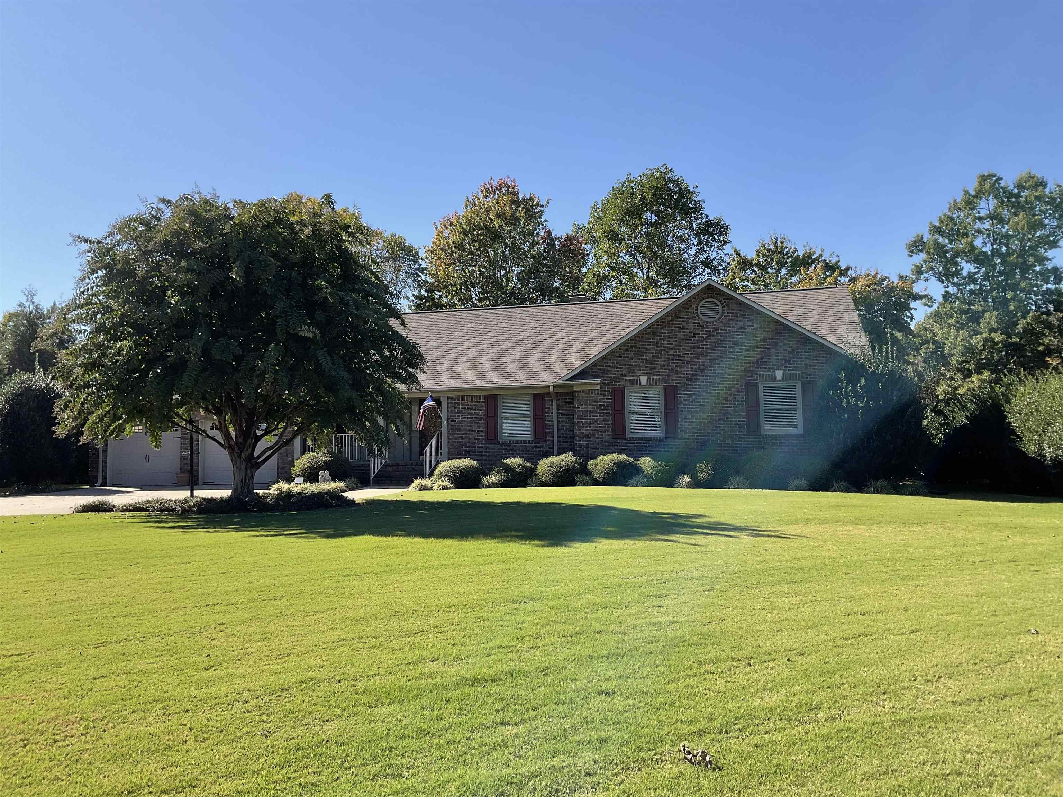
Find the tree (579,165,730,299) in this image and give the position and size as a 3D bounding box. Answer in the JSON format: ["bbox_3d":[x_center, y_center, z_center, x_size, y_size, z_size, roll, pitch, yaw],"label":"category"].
[{"bbox_3d":[5.955,-3.640,43.000,7.150,15.300,7.400,-1,-4,0],"label":"tree"}]

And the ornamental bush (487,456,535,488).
[{"bbox_3d":[-0.563,2.088,25.156,1.340,0.910,1.200,-2,-5,13],"label":"ornamental bush"}]

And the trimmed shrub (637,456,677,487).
[{"bbox_3d":[3.323,1.960,23.753,1.120,0.840,1.150,-2,-5,13],"label":"trimmed shrub"}]

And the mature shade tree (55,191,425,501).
[{"bbox_3d":[-6.645,-1.202,20.300,8.260,7.040,8.000,-1,-4,0],"label":"mature shade tree"}]

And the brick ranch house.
[{"bbox_3d":[-1.617,-0.108,31.851,25.000,6.300,11.900,-2,-4,14],"label":"brick ranch house"}]

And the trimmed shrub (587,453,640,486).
[{"bbox_3d":[2.219,1.916,24.030,1.460,0.900,1.300,-2,-5,13],"label":"trimmed shrub"}]

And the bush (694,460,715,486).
[{"bbox_3d":[4.562,1.974,23.518,0.570,0.680,0.570,-2,-4,14],"label":"bush"}]

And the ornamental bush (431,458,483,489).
[{"bbox_3d":[-2.107,2.154,25.526,1.480,0.900,1.350,-1,-4,0],"label":"ornamental bush"}]

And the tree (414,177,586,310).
[{"bbox_3d":[-1.491,-3.531,44.478,8.600,15.340,8.400,-2,-4,14],"label":"tree"}]

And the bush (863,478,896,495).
[{"bbox_3d":[8.490,2.145,21.703,0.850,0.420,0.750,-2,-4,14],"label":"bush"}]

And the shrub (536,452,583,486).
[{"bbox_3d":[0.768,1.948,24.569,1.280,0.920,1.200,-1,-4,0],"label":"shrub"}]

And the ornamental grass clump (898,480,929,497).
[{"bbox_3d":[9.206,2.159,21.438,0.760,0.420,0.750,-2,-5,13],"label":"ornamental grass clump"}]

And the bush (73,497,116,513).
[{"bbox_3d":[-9.124,2.229,18.600,0.880,0.310,0.800,-2,-4,14],"label":"bush"}]

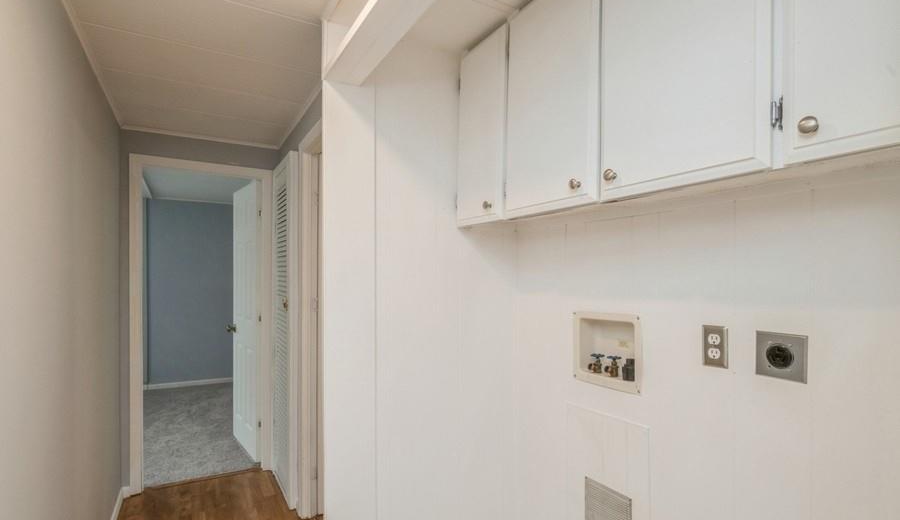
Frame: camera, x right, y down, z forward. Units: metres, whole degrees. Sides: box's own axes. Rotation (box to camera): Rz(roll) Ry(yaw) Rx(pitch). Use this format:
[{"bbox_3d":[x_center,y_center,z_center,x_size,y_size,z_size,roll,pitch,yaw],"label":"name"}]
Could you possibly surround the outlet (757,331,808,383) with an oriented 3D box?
[{"bbox_3d":[0.832,0.242,1.068,0.015,0.115,0.114,0,-1,-31],"label":"outlet"}]

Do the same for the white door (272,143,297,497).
[{"bbox_3d":[-1.074,0.406,2.724,0.038,2.050,0.590,0,-1,-31],"label":"white door"}]

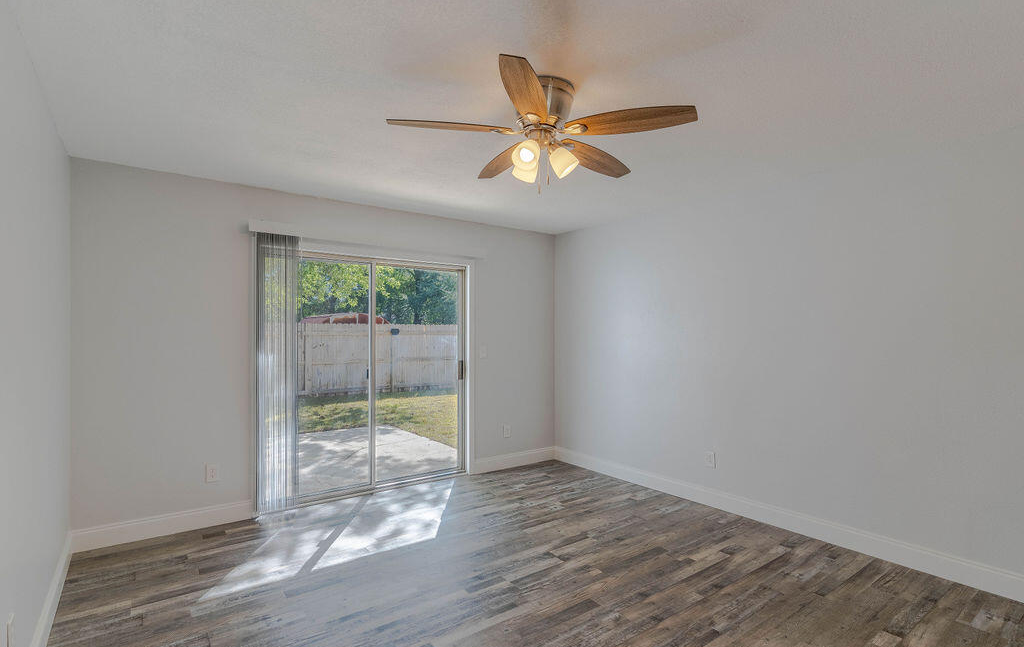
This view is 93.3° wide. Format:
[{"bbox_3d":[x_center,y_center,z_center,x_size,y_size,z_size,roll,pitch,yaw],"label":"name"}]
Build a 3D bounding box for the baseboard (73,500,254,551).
[{"bbox_3d":[-2.336,1.369,3.302,1.002,0.137,0.018,1,-1,-36],"label":"baseboard"}]

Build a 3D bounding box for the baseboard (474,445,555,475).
[{"bbox_3d":[0.036,1.429,5.067,1.091,0.137,0.018,1,-1,-37],"label":"baseboard"}]

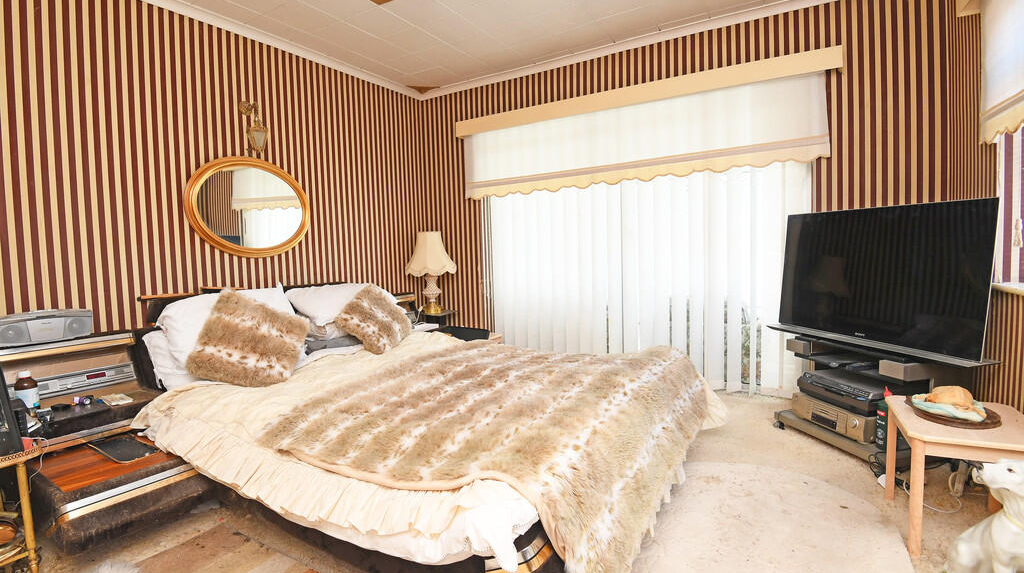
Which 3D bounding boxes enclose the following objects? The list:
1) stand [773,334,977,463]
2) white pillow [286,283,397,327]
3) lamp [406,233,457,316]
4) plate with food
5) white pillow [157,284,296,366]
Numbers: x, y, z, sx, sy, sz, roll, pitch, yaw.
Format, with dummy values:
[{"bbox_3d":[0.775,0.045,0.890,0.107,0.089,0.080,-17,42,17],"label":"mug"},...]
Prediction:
[{"bbox_3d":[1.684,0.528,2.207,0.440,0.510,0.650,-2,3,-8],"label":"stand"},{"bbox_3d":[-1.220,0.127,3.200,0.710,0.170,0.410,-5,47,-52],"label":"white pillow"},{"bbox_3d":[-0.609,-0.098,3.420,0.370,0.620,0.370,-2,3,-10],"label":"lamp"},{"bbox_3d":[1.534,0.390,1.597,0.235,0.105,0.340,-1,3,23],"label":"plate with food"},{"bbox_3d":[-1.649,0.242,2.686,0.710,0.440,0.200,-5,-38,-52],"label":"white pillow"}]

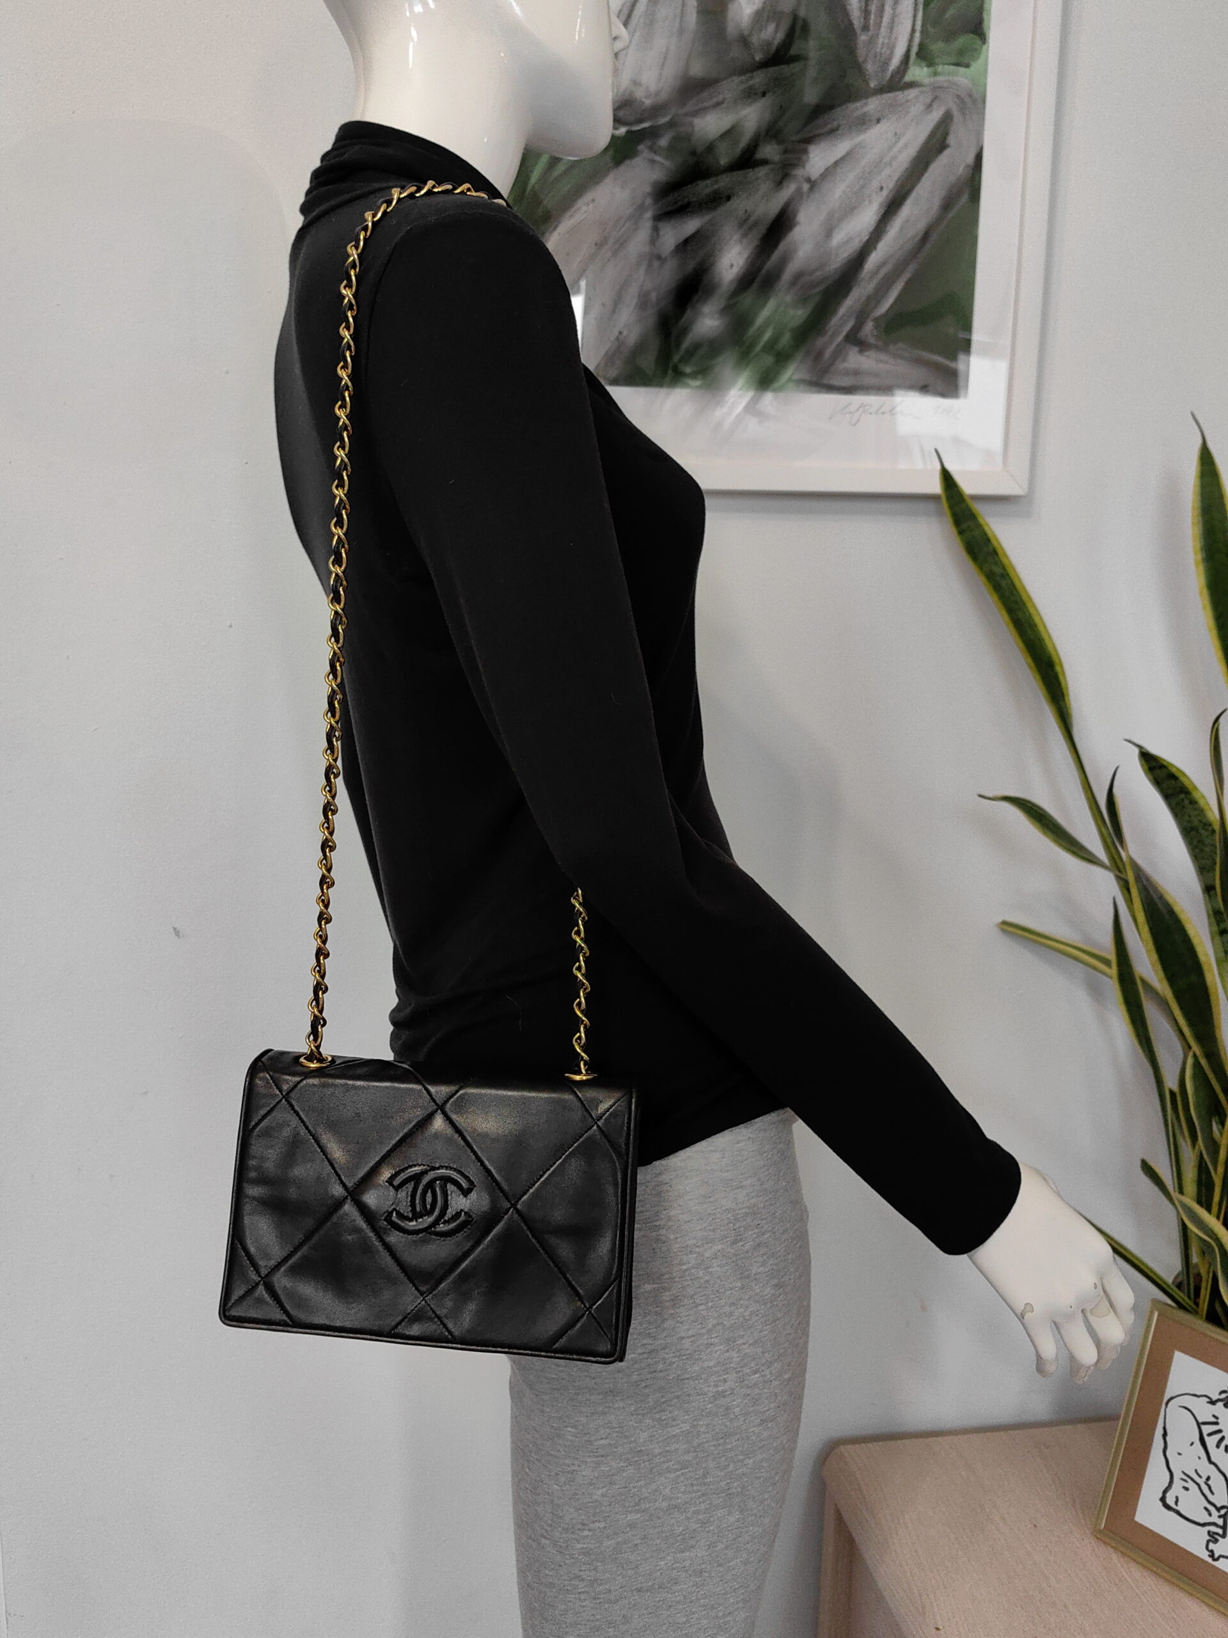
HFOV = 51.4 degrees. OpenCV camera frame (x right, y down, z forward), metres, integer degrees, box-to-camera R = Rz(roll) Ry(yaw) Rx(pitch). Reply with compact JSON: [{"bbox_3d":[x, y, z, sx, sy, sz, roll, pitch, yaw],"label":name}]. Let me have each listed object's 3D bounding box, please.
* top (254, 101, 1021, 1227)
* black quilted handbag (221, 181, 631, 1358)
[{"bbox_3d":[0.000,-0.108,0.830,0.385,0.680,0.430,-2,9,-17],"label":"top"},{"bbox_3d":[-0.104,-0.037,0.750,0.230,0.670,0.110,2,5,4],"label":"black quilted handbag"}]

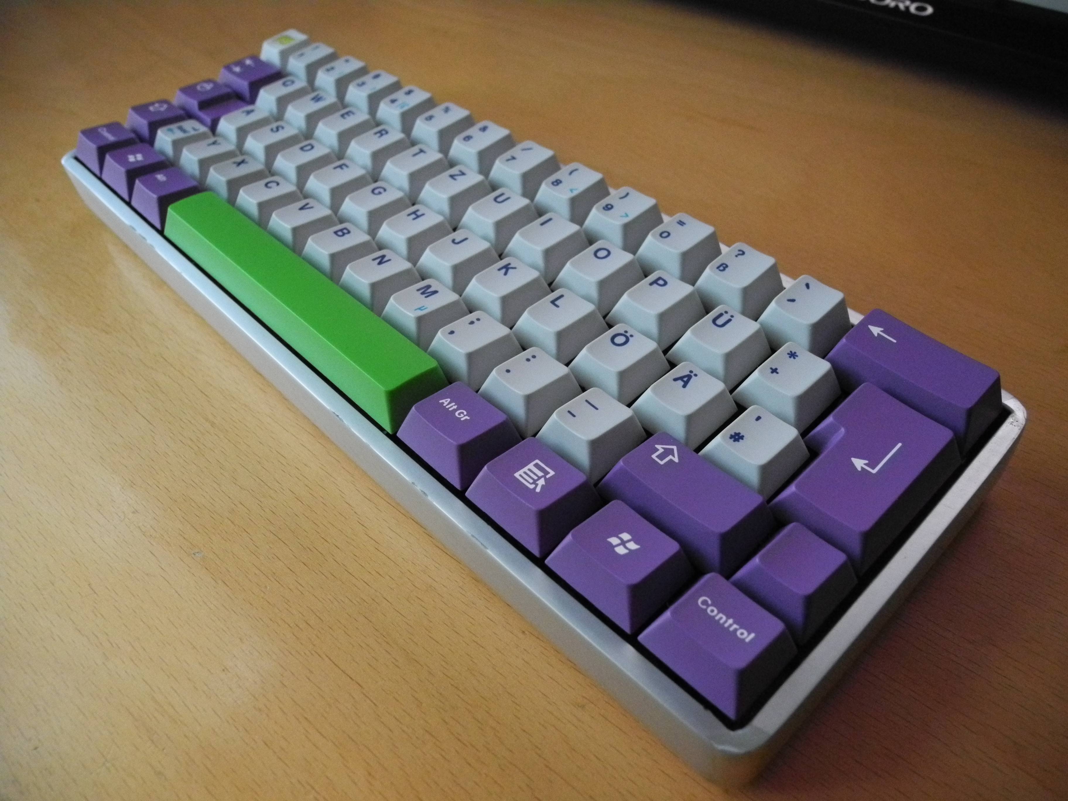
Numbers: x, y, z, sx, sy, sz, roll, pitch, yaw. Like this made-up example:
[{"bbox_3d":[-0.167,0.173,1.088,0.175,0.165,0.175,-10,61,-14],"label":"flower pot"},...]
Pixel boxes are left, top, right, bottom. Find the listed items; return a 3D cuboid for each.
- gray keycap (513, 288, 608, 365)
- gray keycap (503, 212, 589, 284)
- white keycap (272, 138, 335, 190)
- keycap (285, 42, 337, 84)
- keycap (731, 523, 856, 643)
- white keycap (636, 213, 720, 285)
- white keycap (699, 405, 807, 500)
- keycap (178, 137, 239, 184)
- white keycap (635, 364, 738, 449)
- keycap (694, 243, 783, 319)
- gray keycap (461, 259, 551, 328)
[{"bbox_3d":[0.006,-0.019,0.207,0.018,0.008,0.018,-38,54,-24],"label":"gray keycap"},{"bbox_3d":[0.003,-0.041,0.228,0.018,0.008,0.018,-38,54,-24],"label":"gray keycap"},{"bbox_3d":[-0.072,-0.075,0.269,0.018,0.007,0.018,-38,54,-24],"label":"white keycap"},{"bbox_3d":[-0.080,-0.121,0.313,0.018,0.009,0.018,-38,54,-24],"label":"keycap"},{"bbox_3d":[0.047,0.031,0.157,0.018,0.009,0.018,-38,54,-24],"label":"keycap"},{"bbox_3d":[0.036,-0.039,0.219,0.018,0.009,0.018,-38,54,-24],"label":"white keycap"},{"bbox_3d":[0.045,0.009,0.176,0.018,0.007,0.018,-38,54,-24],"label":"white keycap"},{"bbox_3d":[-0.104,-0.078,0.277,0.018,0.009,0.018,-38,54,-24],"label":"keycap"},{"bbox_3d":[0.032,0.000,0.187,0.018,0.007,0.018,-38,54,-24],"label":"white keycap"},{"bbox_3d":[0.049,-0.029,0.209,0.018,0.009,0.018,-38,54,-24],"label":"keycap"},{"bbox_3d":[-0.007,-0.028,0.218,0.018,0.007,0.018,-38,54,-24],"label":"gray keycap"}]

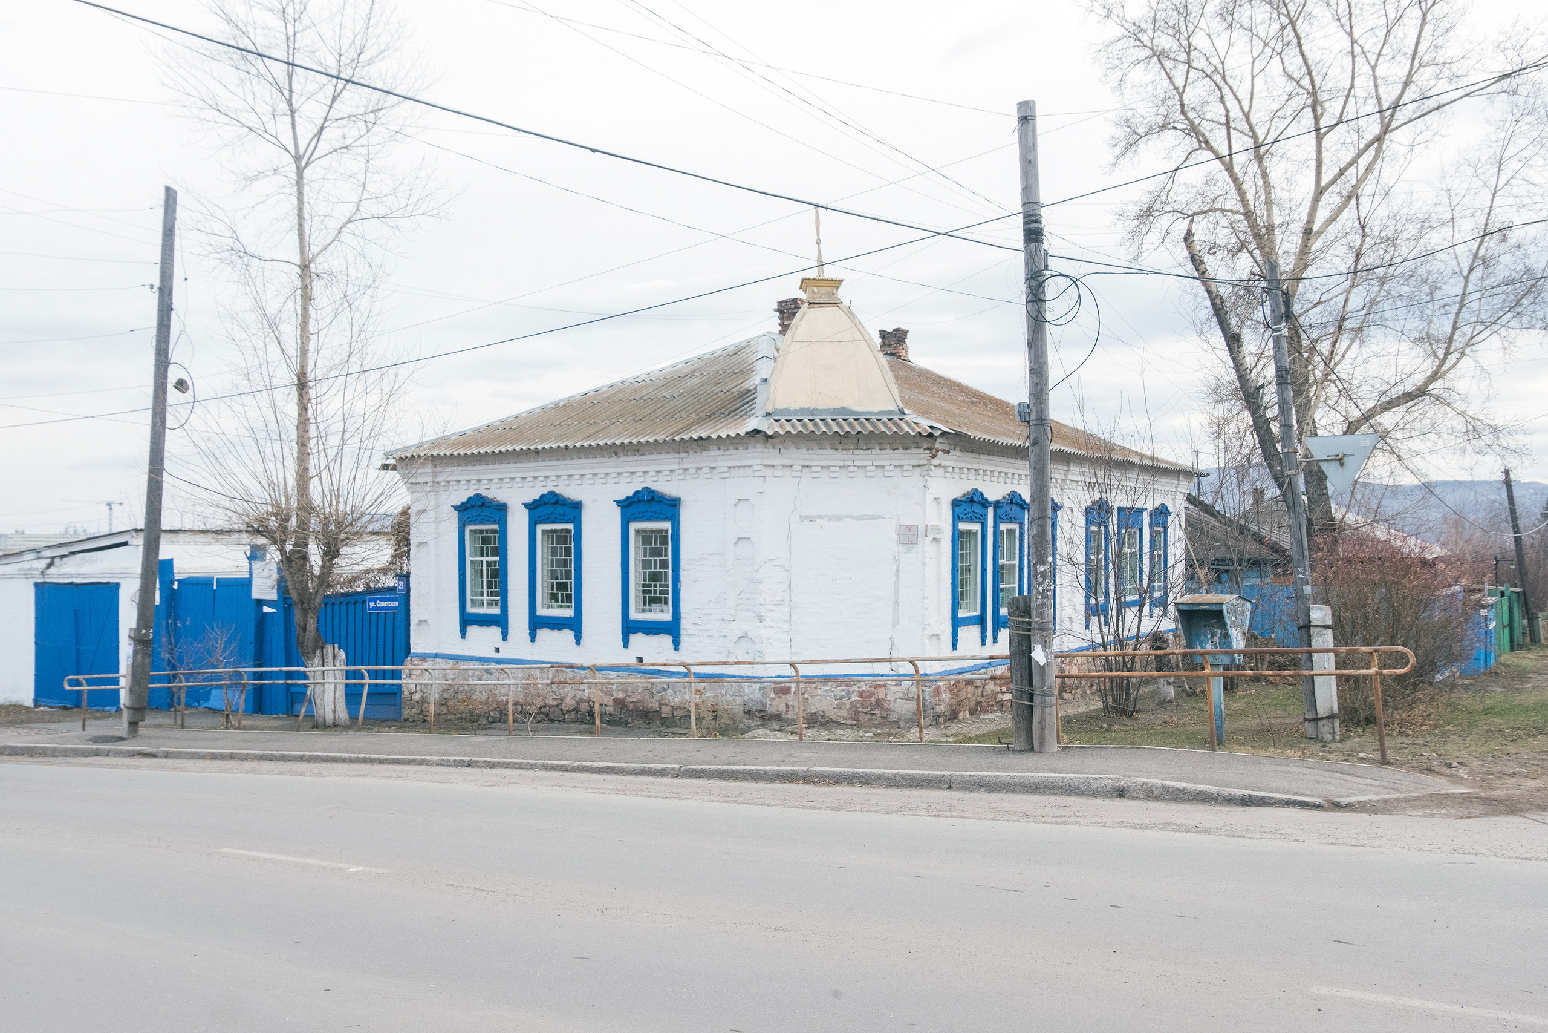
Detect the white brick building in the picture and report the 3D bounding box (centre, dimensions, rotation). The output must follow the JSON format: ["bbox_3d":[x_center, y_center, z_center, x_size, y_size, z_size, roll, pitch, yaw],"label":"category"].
[{"bbox_3d":[1.334,-0.169,23.719,9.688,6.600,13.455,-1,-2,35],"label":"white brick building"}]

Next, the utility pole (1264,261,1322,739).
[{"bbox_3d":[5.485,-0.184,13.199,0.170,5.080,0.170,-5,-2,34],"label":"utility pole"}]

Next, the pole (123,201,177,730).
[{"bbox_3d":[-11.298,-1.014,22.687,0.300,10.009,0.300,2,-2,35],"label":"pole"}]

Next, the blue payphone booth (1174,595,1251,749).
[{"bbox_3d":[4.649,1.609,13.078,0.560,1.569,0.620,-3,-2,42],"label":"blue payphone booth"}]

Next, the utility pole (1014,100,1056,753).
[{"bbox_3d":[2.809,-0.985,13.318,0.250,6.953,0.250,-2,-2,35],"label":"utility pole"}]

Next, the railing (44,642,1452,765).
[{"bbox_3d":[-4.045,2.712,18.039,23.984,1.088,0.280,-5,-4,33],"label":"railing"}]

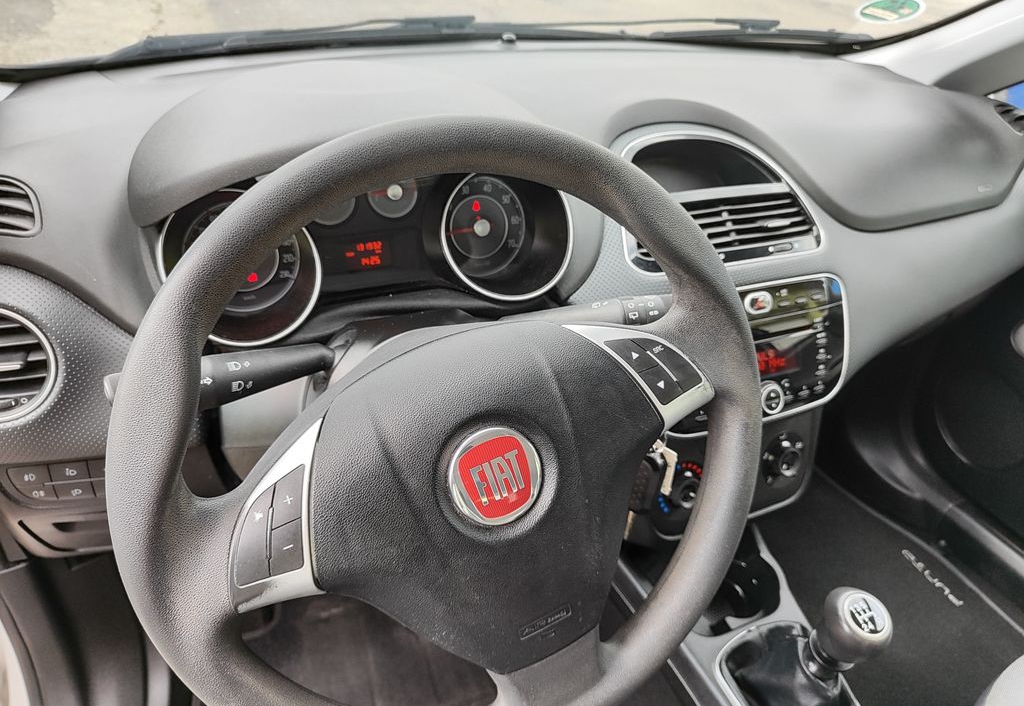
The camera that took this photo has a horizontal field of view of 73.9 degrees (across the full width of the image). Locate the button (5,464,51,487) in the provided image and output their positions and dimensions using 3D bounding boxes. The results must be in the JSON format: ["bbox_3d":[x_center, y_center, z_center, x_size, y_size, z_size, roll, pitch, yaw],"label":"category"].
[{"bbox_3d":[-0.384,0.098,0.545,0.029,0.017,0.010,-6,15,-12],"label":"button"}]

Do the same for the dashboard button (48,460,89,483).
[{"bbox_3d":[-0.357,0.095,0.551,0.028,0.016,0.010,-6,15,-12],"label":"dashboard button"}]

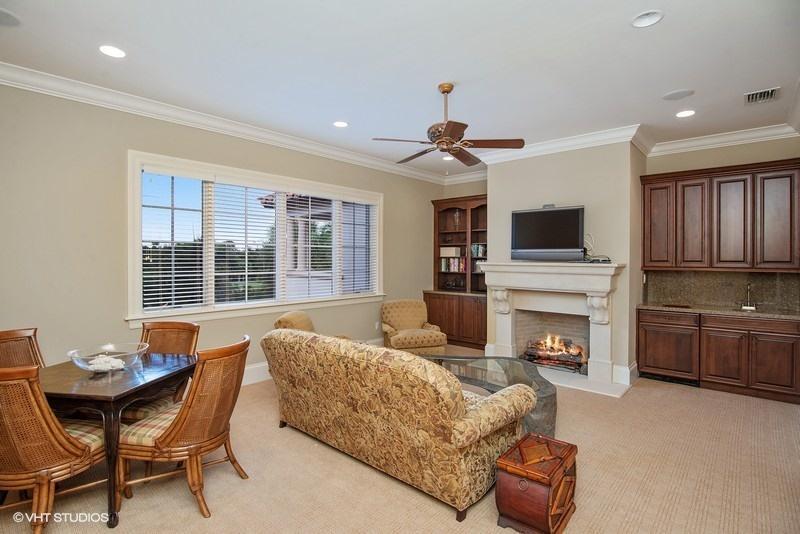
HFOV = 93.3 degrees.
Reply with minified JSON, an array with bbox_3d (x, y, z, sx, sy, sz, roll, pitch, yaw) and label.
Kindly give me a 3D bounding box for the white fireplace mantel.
[{"bbox_3d":[1.808,0.668,4.823,1.830,1.435,0.500,1,2,39],"label":"white fireplace mantel"}]

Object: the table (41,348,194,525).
[{"bbox_3d":[-1.981,1.069,2.565,0.950,0.750,0.880,0,1,7],"label":"table"}]

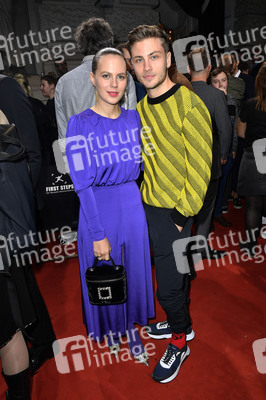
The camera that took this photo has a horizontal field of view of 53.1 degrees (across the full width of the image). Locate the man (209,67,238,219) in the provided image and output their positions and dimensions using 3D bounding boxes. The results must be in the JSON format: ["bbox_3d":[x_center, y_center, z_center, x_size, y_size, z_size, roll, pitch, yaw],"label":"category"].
[{"bbox_3d":[1.069,-0.495,3.134,0.480,1.780,0.340,2,20,11],"label":"man"}]

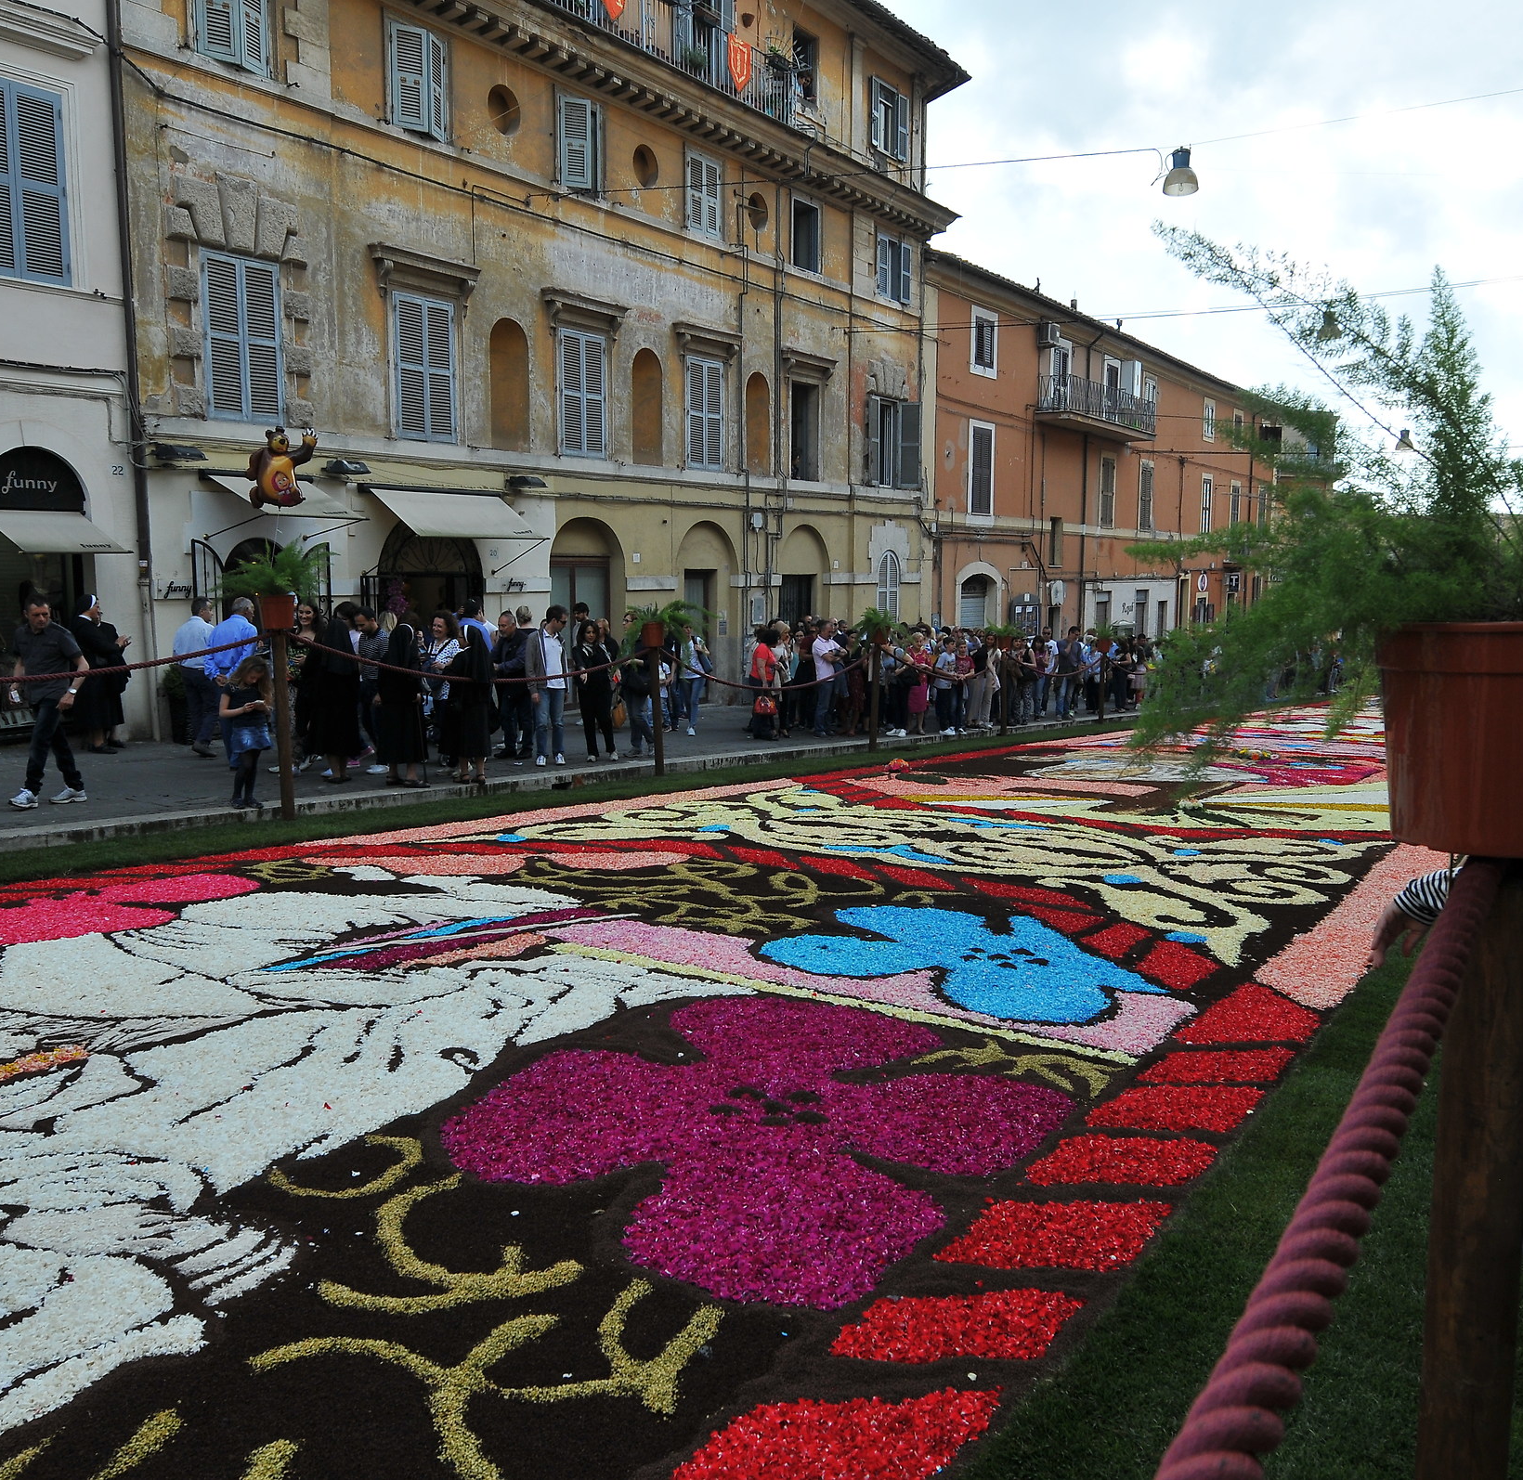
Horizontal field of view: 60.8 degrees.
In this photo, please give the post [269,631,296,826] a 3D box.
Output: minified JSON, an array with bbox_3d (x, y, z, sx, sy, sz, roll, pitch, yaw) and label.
[{"bbox_3d":[-3.867,-0.113,10.533,0.105,1.548,0.105,0,7,0],"label":"post"}]

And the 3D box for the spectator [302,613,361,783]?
[{"bbox_3d":[-4.076,-0.422,12.331,0.530,1.620,0.380,-3,7,-27],"label":"spectator"}]

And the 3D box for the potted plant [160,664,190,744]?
[{"bbox_3d":[-6.618,-0.473,14.999,0.480,1.000,0.480,0,7,0],"label":"potted plant"}]

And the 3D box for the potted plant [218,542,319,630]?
[{"bbox_3d":[-3.938,-1.229,10.413,0.800,0.700,0.750,0,7,0],"label":"potted plant"}]

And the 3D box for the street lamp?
[{"bbox_3d":[4.876,-6.622,15.100,0.420,0.490,0.420,0,7,0],"label":"street lamp"}]

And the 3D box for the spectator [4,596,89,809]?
[{"bbox_3d":[-5.510,-0.302,10.009,0.550,1.630,0.420,1,7,9],"label":"spectator"}]

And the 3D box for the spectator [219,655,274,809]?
[{"bbox_3d":[-4.153,-0.070,10.498,0.310,1.220,0.370,5,9,38],"label":"spectator"}]

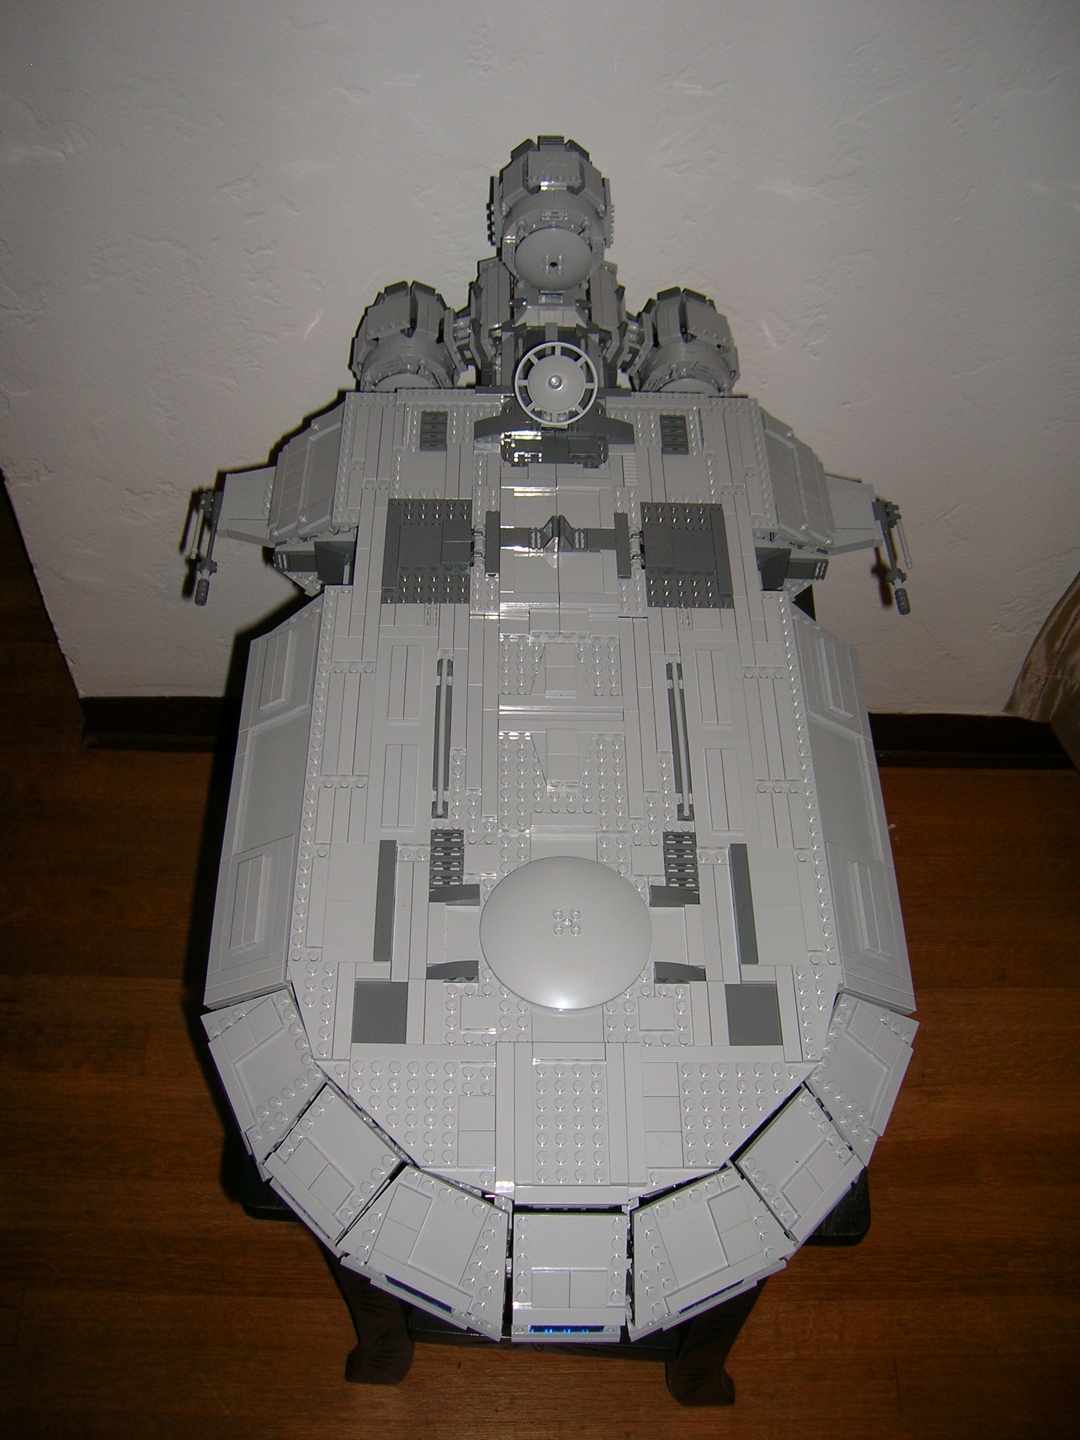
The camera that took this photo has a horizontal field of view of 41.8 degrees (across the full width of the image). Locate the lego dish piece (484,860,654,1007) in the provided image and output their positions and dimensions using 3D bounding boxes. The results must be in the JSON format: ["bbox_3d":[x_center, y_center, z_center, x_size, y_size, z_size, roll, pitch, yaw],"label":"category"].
[{"bbox_3d":[0.012,0.095,0.654,0.080,0.011,0.080,1,53,-2],"label":"lego dish piece"}]

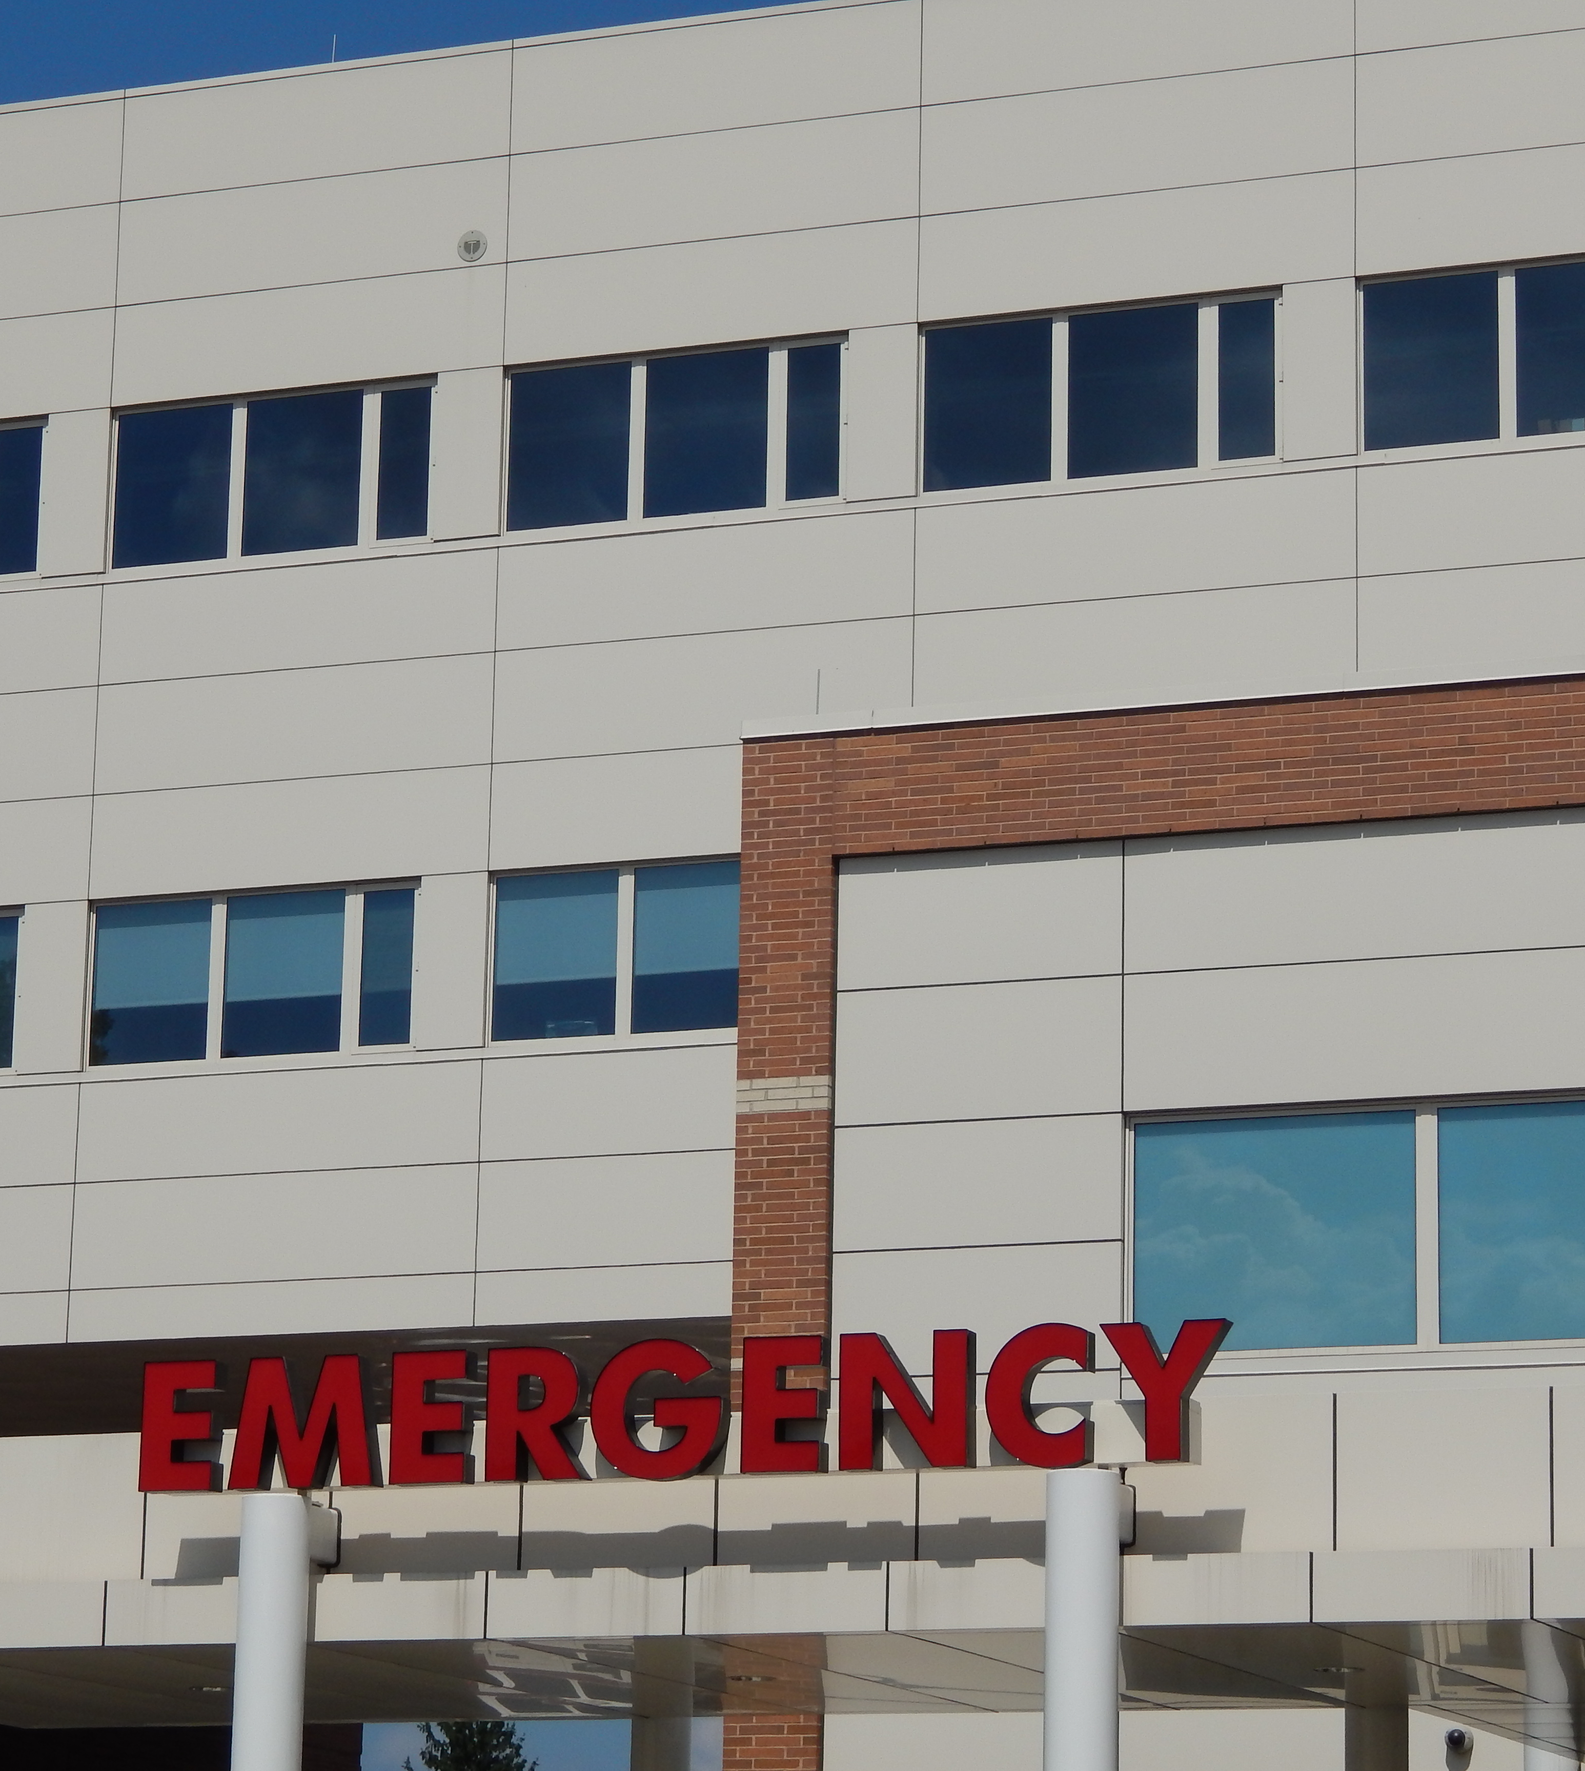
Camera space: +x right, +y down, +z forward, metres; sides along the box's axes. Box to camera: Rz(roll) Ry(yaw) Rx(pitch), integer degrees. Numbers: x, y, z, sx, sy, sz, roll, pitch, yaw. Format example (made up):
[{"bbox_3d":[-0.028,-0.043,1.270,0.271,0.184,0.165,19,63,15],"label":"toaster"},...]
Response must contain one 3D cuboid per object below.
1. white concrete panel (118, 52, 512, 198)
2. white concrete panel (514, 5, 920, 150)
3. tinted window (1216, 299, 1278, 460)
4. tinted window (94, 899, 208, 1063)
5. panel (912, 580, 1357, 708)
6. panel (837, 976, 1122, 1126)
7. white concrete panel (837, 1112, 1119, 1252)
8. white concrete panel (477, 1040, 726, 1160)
[{"bbox_3d":[-4.215,-6.719,52.107,3.822,0.991,0.100,-4,-14,21],"label":"white concrete panel"},{"bbox_3d":[-0.655,-6.915,50.318,3.775,0.981,0.100,-4,-14,21],"label":"white concrete panel"},{"bbox_3d":[3.752,-4.148,48.208,0.504,1.345,0.100,-4,-14,21],"label":"tinted window"},{"bbox_3d":[-5.522,0.859,50.760,1.118,1.406,0.100,-4,-14,21],"label":"tinted window"},{"bbox_3d":[2.807,-1.870,48.163,3.821,0.992,0.100,-4,-14,21],"label":"panel"},{"bbox_3d":[1.178,1.045,36.429,1.886,0.868,0.100,-4,-14,21],"label":"panel"},{"bbox_3d":[1.154,1.846,36.090,1.890,0.776,0.120,-4,-14,21],"label":"white concrete panel"},{"bbox_3d":[-0.828,1.790,48.932,3.838,0.886,0.100,-4,-14,21],"label":"white concrete panel"}]

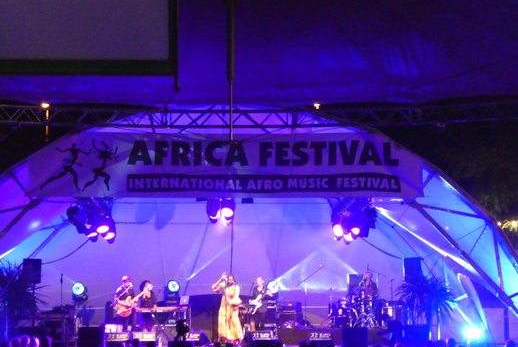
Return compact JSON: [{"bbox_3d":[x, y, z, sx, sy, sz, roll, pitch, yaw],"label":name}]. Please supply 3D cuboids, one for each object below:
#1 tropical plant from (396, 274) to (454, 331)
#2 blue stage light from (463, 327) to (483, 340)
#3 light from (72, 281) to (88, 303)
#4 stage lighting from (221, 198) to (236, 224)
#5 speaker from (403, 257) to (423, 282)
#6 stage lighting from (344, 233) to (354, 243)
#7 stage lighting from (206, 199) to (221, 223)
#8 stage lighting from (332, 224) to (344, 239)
[{"bbox_3d":[4.083,3.212,52.500,1.420,1.500,1.380,0,-2,0],"label":"tropical plant"},{"bbox_3d":[5.285,3.961,53.000,0.460,0.310,0.300,0,-2,6],"label":"blue stage light"},{"bbox_3d":[-4.711,3.140,56.500,0.420,0.580,0.420,-1,-3,19],"label":"light"},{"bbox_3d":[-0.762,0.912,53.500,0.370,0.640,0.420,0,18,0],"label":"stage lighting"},{"bbox_3d":[3.788,2.384,53.000,0.440,0.620,0.420,0,-2,12],"label":"speaker"},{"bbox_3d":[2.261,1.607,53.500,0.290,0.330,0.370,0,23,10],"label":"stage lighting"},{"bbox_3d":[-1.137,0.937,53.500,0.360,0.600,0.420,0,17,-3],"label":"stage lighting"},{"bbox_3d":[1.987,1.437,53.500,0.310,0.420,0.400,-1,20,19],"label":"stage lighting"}]

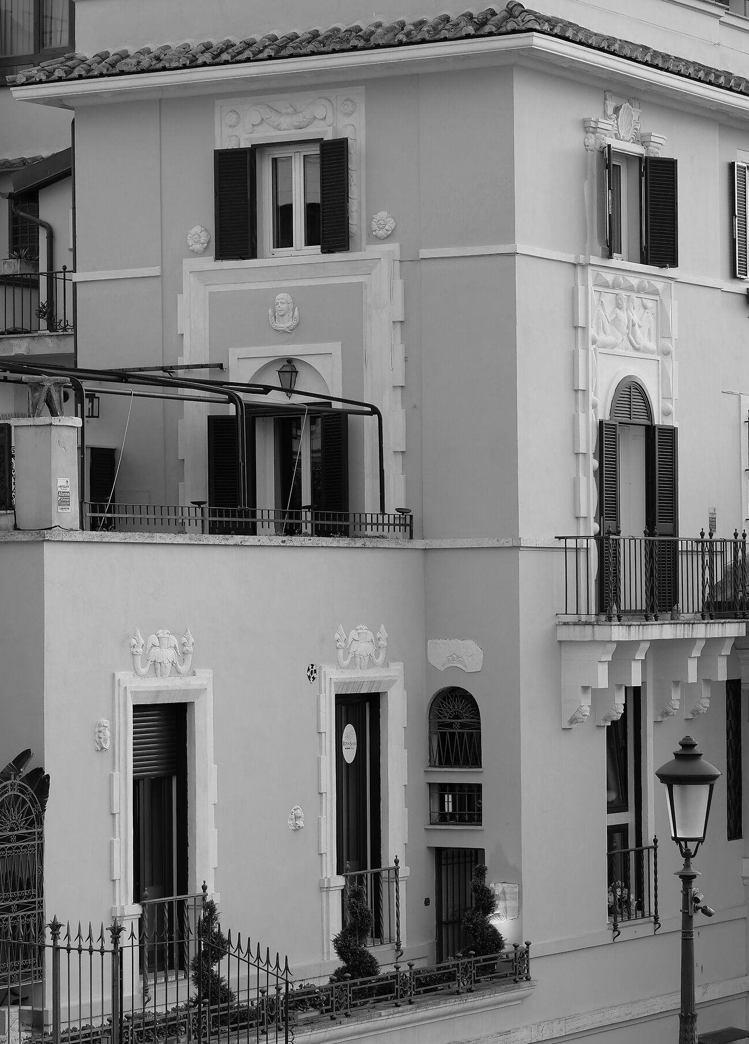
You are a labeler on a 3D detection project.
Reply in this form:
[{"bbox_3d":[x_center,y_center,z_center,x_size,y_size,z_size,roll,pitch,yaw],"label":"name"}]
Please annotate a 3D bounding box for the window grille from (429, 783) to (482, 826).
[{"bbox_3d":[1.071,3.712,45.495,0.724,0.571,0.150,-1,-2,31],"label":"window grille"}]

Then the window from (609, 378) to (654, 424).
[{"bbox_3d":[3.497,-1.654,46.986,0.100,0.635,1.317,-1,-2,31],"label":"window"}]

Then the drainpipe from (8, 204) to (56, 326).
[{"bbox_3d":[-5.161,-3.873,52.186,0.634,1.920,0.300,-1,-2,31],"label":"drainpipe"}]

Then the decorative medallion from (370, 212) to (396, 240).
[{"bbox_3d":[0.108,-3.948,46.075,0.350,0.377,0.100,-1,-2,31],"label":"decorative medallion"}]

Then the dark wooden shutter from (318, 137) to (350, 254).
[{"bbox_3d":[-0.513,-4.279,45.375,0.522,1.476,0.045,-2,-2,44],"label":"dark wooden shutter"}]

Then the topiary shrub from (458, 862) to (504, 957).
[{"bbox_3d":[1.350,4.907,43.591,0.553,1.197,0.553,-1,-2,31],"label":"topiary shrub"}]

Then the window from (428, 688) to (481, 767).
[{"bbox_3d":[1.076,2.643,44.505,0.761,1.019,0.140,-1,-2,31],"label":"window"}]

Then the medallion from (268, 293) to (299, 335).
[{"bbox_3d":[-1.230,-2.827,46.823,0.412,0.575,0.140,-1,-2,31],"label":"medallion"}]

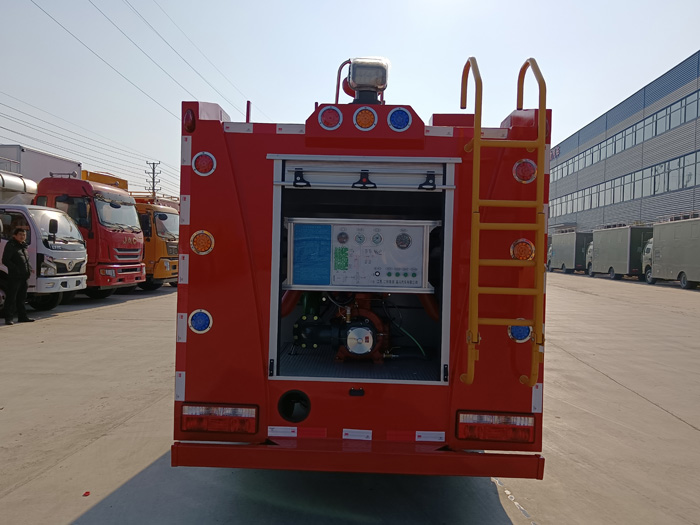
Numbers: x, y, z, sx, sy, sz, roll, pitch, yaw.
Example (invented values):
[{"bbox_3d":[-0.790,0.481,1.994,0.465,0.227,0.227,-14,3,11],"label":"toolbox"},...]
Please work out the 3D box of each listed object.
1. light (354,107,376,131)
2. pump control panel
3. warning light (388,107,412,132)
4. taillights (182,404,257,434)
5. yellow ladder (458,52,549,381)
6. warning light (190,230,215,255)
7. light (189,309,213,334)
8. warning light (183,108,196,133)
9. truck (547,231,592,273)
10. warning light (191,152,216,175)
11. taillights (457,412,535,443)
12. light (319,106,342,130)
[{"bbox_3d":[0.079,-0.713,2.717,0.119,0.119,0.030,2,1,1],"label":"light"},{"bbox_3d":[0.071,-0.037,3.004,0.840,0.400,0.090,2,1,1],"label":"pump control panel"},{"bbox_3d":[0.250,-0.709,2.715,0.122,0.122,0.030,2,1,1],"label":"warning light"},{"bbox_3d":[-0.665,0.801,2.803,0.390,0.152,0.060,2,1,1],"label":"taillights"},{"bbox_3d":[0.754,-0.222,2.767,0.342,1.628,0.420,2,1,1],"label":"yellow ladder"},{"bbox_3d":[-0.749,-0.100,2.779,0.122,0.122,0.035,2,1,1],"label":"warning light"},{"bbox_3d":[-0.756,0.301,2.770,0.122,0.122,0.030,2,1,1],"label":"light"},{"bbox_3d":[-0.808,-0.717,2.763,0.060,0.123,0.045,2,1,1],"label":"warning light"},{"bbox_3d":[18.198,-0.759,44.154,2.250,3.180,6.900,1,1,4],"label":"truck"},{"bbox_3d":[-0.737,-0.497,2.765,0.122,0.122,0.030,2,1,1],"label":"warning light"},{"bbox_3d":[0.740,0.837,2.777,0.390,0.152,0.060,2,1,1],"label":"taillights"},{"bbox_3d":[-0.096,-0.716,2.720,0.122,0.122,0.030,2,1,1],"label":"light"}]

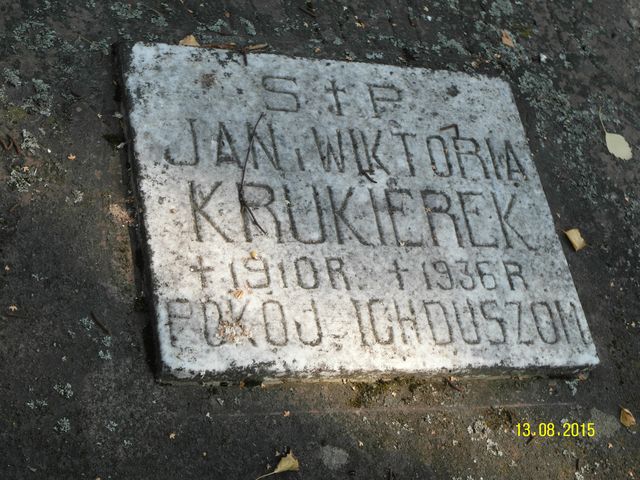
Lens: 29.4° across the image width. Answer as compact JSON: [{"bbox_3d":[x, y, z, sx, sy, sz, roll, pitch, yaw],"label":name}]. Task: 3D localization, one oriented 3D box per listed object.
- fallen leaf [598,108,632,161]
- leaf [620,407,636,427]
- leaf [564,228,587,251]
[{"bbox_3d":[0.395,-0.143,1.656,0.038,0.010,0.087,-16,65,-31],"label":"fallen leaf"},{"bbox_3d":[0.351,0.202,1.403,0.019,0.010,0.027,-10,62,-28],"label":"leaf"},{"bbox_3d":[0.320,-0.002,1.528,0.025,0.010,0.027,-31,74,-36],"label":"leaf"}]

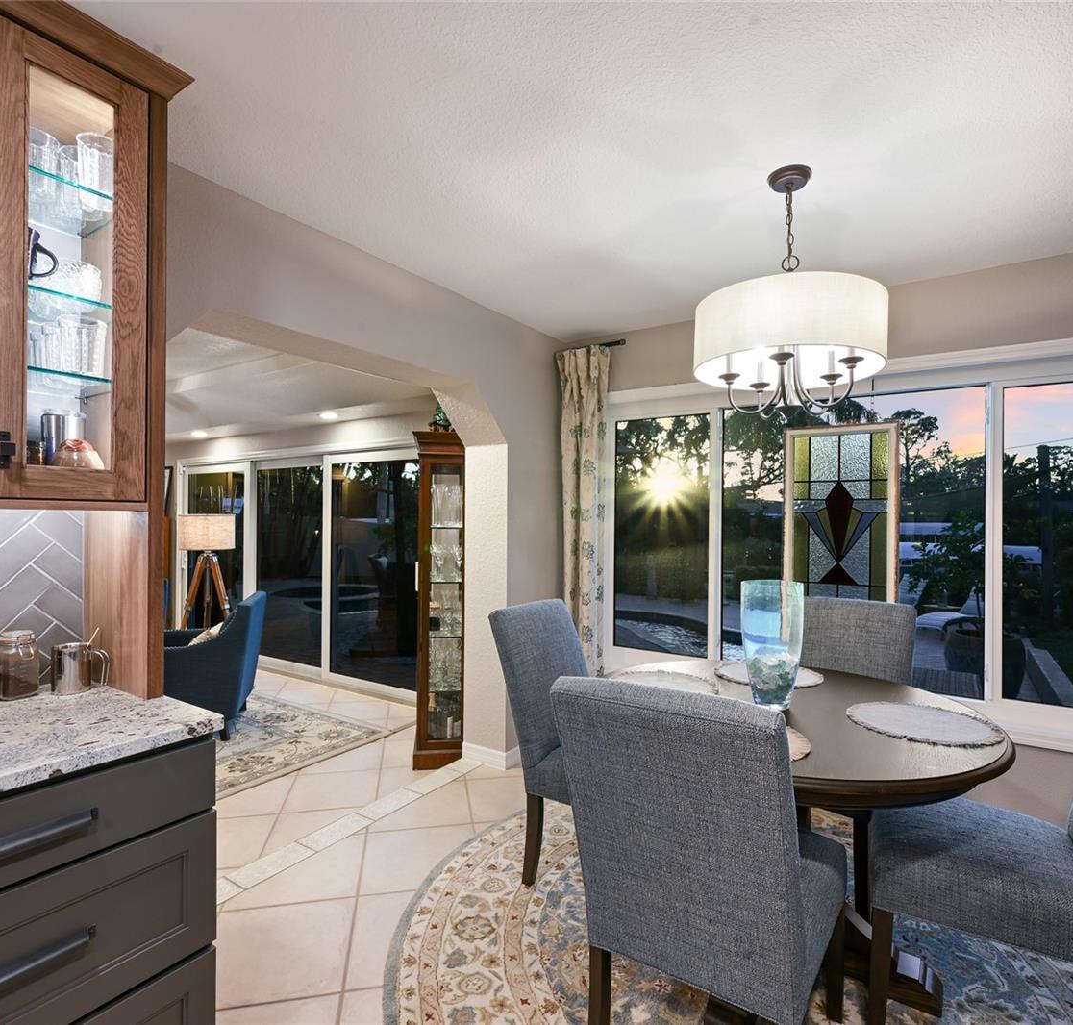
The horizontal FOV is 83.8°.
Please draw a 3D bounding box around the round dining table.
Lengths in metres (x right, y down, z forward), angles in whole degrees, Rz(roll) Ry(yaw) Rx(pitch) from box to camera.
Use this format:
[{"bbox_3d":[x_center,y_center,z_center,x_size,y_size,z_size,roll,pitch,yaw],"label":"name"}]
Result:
[{"bbox_3d":[0.776,1.005,1.946,1.220,0.762,1.220,0,0,35],"label":"round dining table"}]

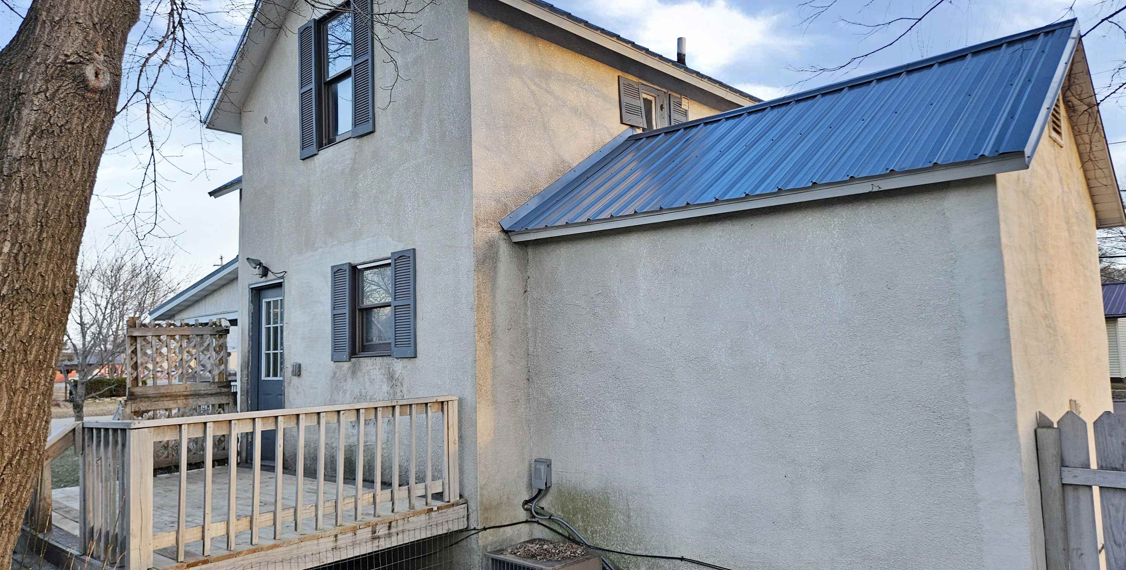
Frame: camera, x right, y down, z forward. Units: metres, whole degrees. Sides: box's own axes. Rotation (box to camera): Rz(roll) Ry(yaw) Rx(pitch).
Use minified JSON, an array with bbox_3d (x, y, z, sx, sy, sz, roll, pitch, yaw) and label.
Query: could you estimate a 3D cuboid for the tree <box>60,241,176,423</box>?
[{"bbox_3d":[-10.748,1.381,17.665,3.300,4.700,3.300,1,-6,-31],"label":"tree"}]

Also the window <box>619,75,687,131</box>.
[{"bbox_3d":[1.069,-1.964,8.554,0.100,0.580,1.370,-6,-7,42],"label":"window"}]

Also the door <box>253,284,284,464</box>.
[{"bbox_3d":[-3.368,1.029,8.705,0.860,2.060,0.100,-6,-7,42],"label":"door"}]

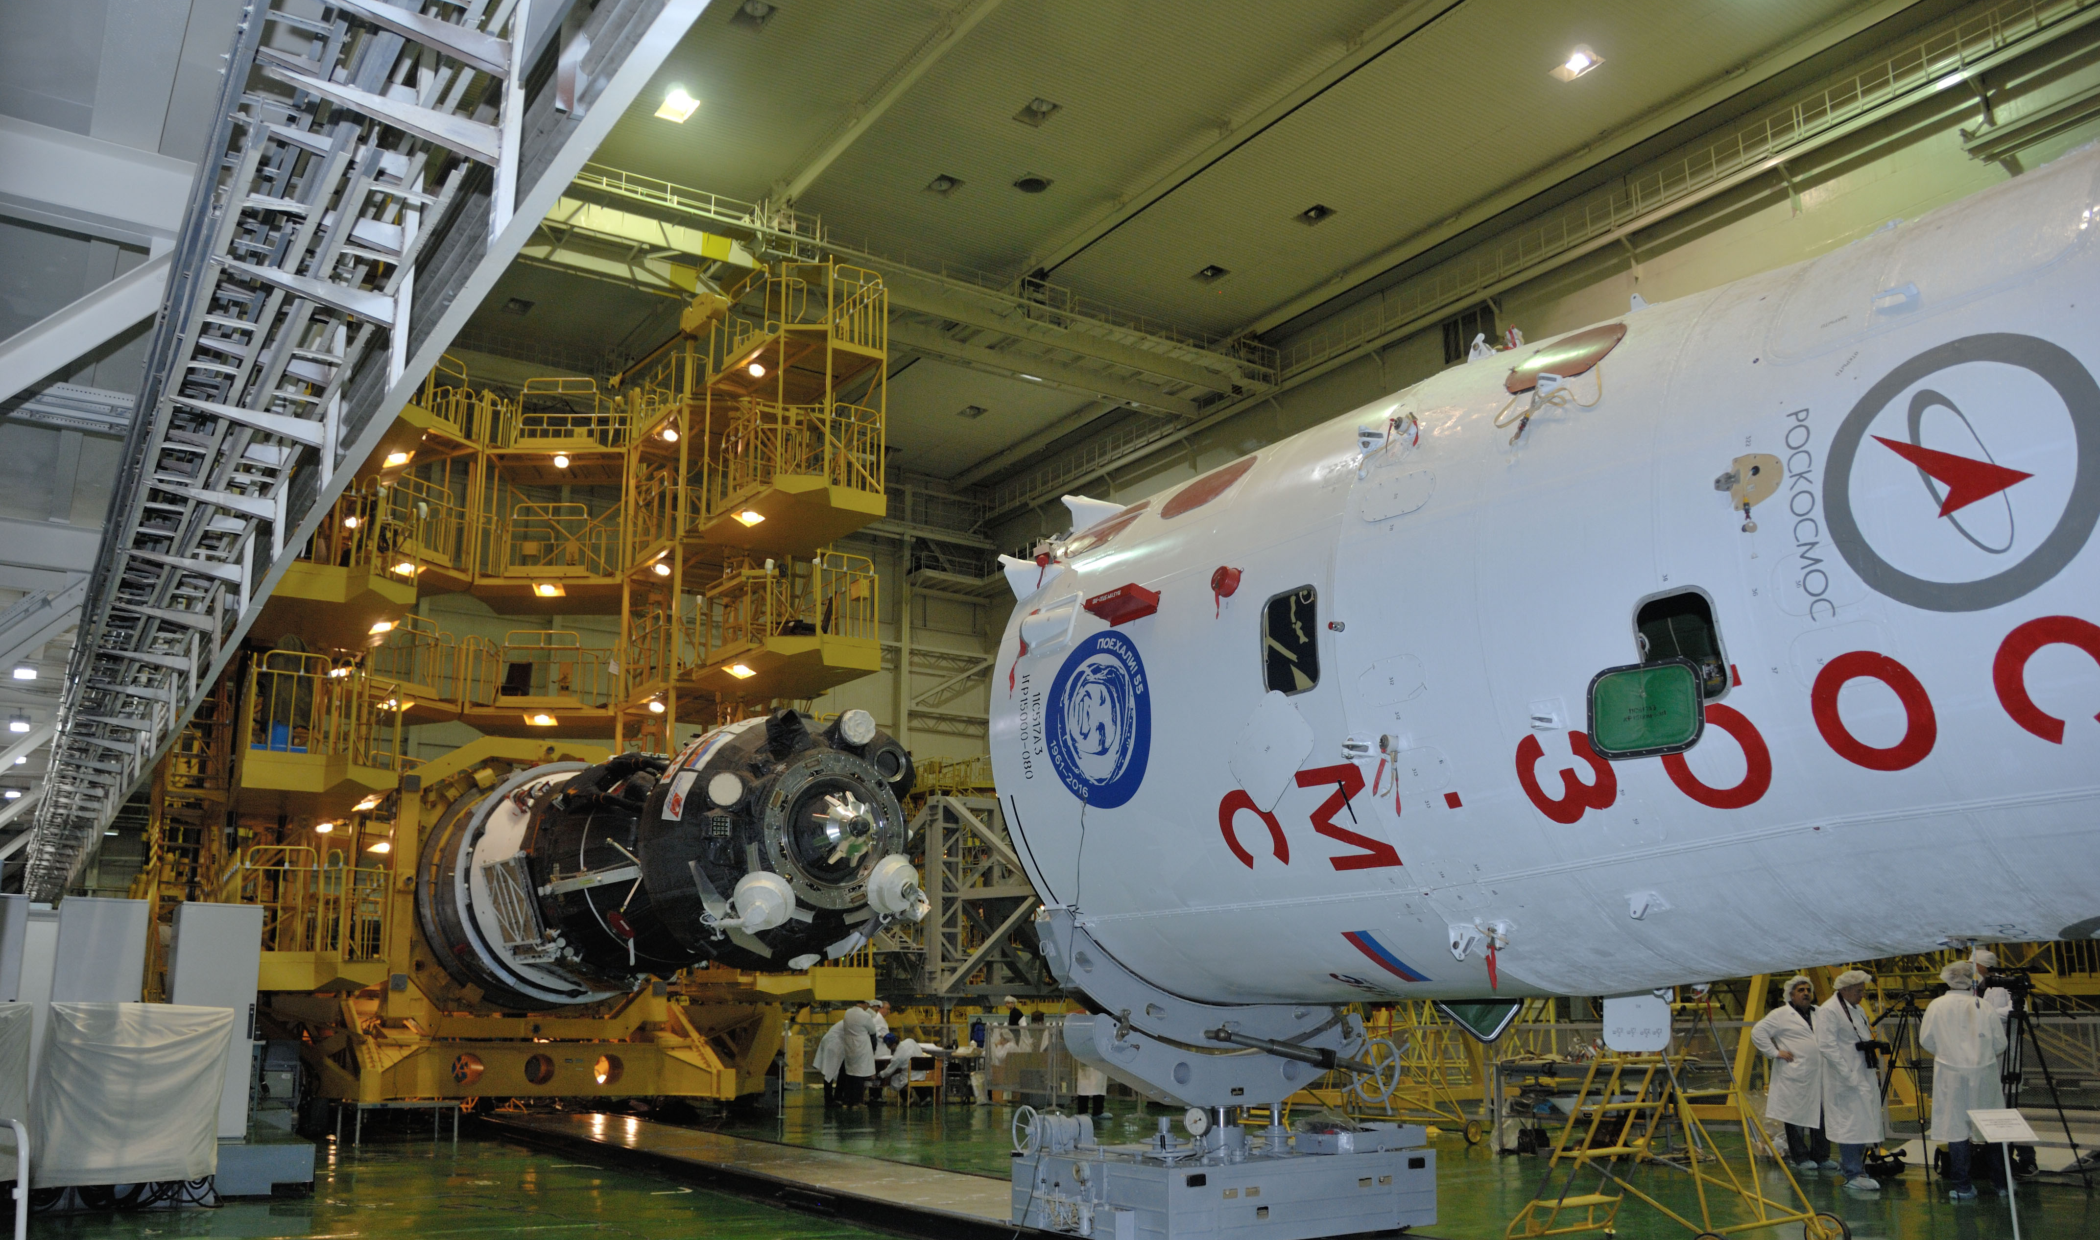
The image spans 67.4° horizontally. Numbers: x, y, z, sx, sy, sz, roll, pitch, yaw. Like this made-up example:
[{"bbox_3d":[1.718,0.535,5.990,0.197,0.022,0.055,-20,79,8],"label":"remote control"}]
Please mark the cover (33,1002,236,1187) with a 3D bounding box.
[{"bbox_3d":[-6.955,3.612,11.961,1.240,1.380,0.650,9,-17,-33],"label":"cover"}]

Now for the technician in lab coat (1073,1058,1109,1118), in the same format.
[{"bbox_3d":[0.570,5.745,21.094,0.400,1.700,0.500,-10,-16,35],"label":"technician in lab coat"}]

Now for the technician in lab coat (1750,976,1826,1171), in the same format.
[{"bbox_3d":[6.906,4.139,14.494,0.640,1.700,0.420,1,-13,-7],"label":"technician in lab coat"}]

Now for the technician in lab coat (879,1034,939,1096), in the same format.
[{"bbox_3d":[-2.091,6.679,23.516,0.800,1.020,0.550,-2,-13,5],"label":"technician in lab coat"}]

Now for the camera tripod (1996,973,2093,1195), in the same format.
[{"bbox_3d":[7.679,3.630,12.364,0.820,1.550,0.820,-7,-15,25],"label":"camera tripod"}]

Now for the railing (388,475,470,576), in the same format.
[{"bbox_3d":[-9.213,-1.428,23.400,0.120,1.200,1.500,-6,-14,23],"label":"railing"}]

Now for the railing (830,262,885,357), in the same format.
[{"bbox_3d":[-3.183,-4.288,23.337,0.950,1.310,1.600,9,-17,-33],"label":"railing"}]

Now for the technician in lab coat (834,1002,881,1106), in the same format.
[{"bbox_3d":[-2.899,6.435,23.585,0.500,1.620,0.480,-10,-16,36],"label":"technician in lab coat"}]

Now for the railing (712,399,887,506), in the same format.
[{"bbox_3d":[-3.632,-2.203,22.614,1.950,1.380,1.900,9,-17,-33],"label":"railing"}]

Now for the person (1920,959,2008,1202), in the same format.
[{"bbox_3d":[7.163,3.609,12.401,0.600,1.760,0.420,-4,-14,14],"label":"person"}]

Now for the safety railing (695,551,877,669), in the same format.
[{"bbox_3d":[-3.626,-0.069,22.110,1.950,1.380,1.950,9,-17,-33],"label":"safety railing"}]

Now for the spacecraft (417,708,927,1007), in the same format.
[{"bbox_3d":[-3.804,2.484,16.029,2.960,2.960,7.900,9,-17,-33],"label":"spacecraft"}]

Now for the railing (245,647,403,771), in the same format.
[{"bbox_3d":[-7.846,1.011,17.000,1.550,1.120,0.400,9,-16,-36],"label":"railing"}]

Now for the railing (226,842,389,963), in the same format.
[{"bbox_3d":[-8.310,3.236,17.585,1.620,1.300,1.500,9,-17,-33],"label":"railing"}]

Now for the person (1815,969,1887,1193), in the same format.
[{"bbox_3d":[6.447,3.709,12.679,0.550,1.740,0.450,12,-19,-43],"label":"person"}]

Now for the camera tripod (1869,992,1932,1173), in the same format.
[{"bbox_3d":[7.160,3.908,13.271,0.600,1.500,0.550,4,-14,-17],"label":"camera tripod"}]

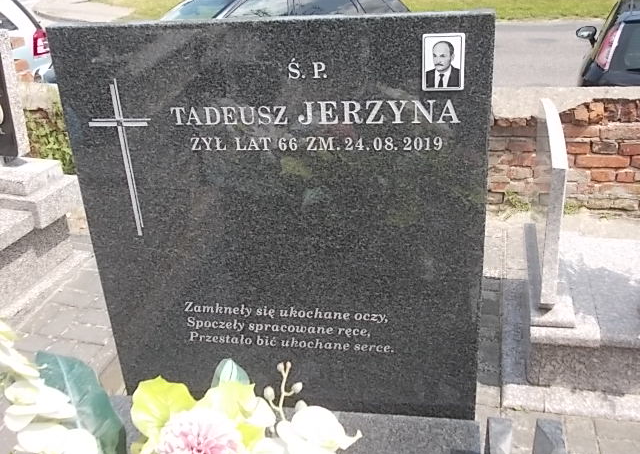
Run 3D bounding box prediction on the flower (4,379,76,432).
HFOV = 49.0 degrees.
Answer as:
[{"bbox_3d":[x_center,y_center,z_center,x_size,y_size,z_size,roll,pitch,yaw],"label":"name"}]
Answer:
[{"bbox_3d":[-0.394,0.252,0.990,0.092,0.060,0.060,6,26,20],"label":"flower"}]

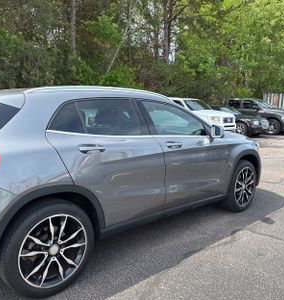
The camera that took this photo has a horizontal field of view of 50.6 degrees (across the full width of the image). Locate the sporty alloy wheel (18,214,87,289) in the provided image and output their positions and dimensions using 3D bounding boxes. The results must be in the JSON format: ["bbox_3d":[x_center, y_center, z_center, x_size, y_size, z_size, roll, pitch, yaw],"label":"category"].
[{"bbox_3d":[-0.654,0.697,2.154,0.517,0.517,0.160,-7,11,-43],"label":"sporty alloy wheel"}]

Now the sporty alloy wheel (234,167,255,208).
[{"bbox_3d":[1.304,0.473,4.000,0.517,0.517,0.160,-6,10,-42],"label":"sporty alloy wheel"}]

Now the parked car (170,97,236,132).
[{"bbox_3d":[1.998,-1.615,15.101,1.980,1.880,5.300,-7,11,-43],"label":"parked car"}]

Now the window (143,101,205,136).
[{"bbox_3d":[0.345,-0.317,3.104,0.806,0.372,0.060,-3,-19,-42],"label":"window"}]

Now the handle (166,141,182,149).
[{"bbox_3d":[0.311,-0.055,2.892,0.215,0.058,0.055,0,-2,-43],"label":"handle"}]

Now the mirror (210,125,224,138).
[{"bbox_3d":[0.821,-0.212,3.296,0.120,0.140,0.200,-7,11,-43],"label":"mirror"}]

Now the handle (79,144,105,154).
[{"bbox_3d":[-0.368,-0.007,2.248,0.225,0.062,0.055,0,-2,-43],"label":"handle"}]

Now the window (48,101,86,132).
[{"bbox_3d":[-0.574,-0.239,2.202,0.278,0.253,0.050,-1,-20,-42],"label":"window"}]

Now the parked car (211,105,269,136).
[{"bbox_3d":[4.498,-1.617,16.840,1.880,1.483,5.000,-7,11,-43],"label":"parked car"}]

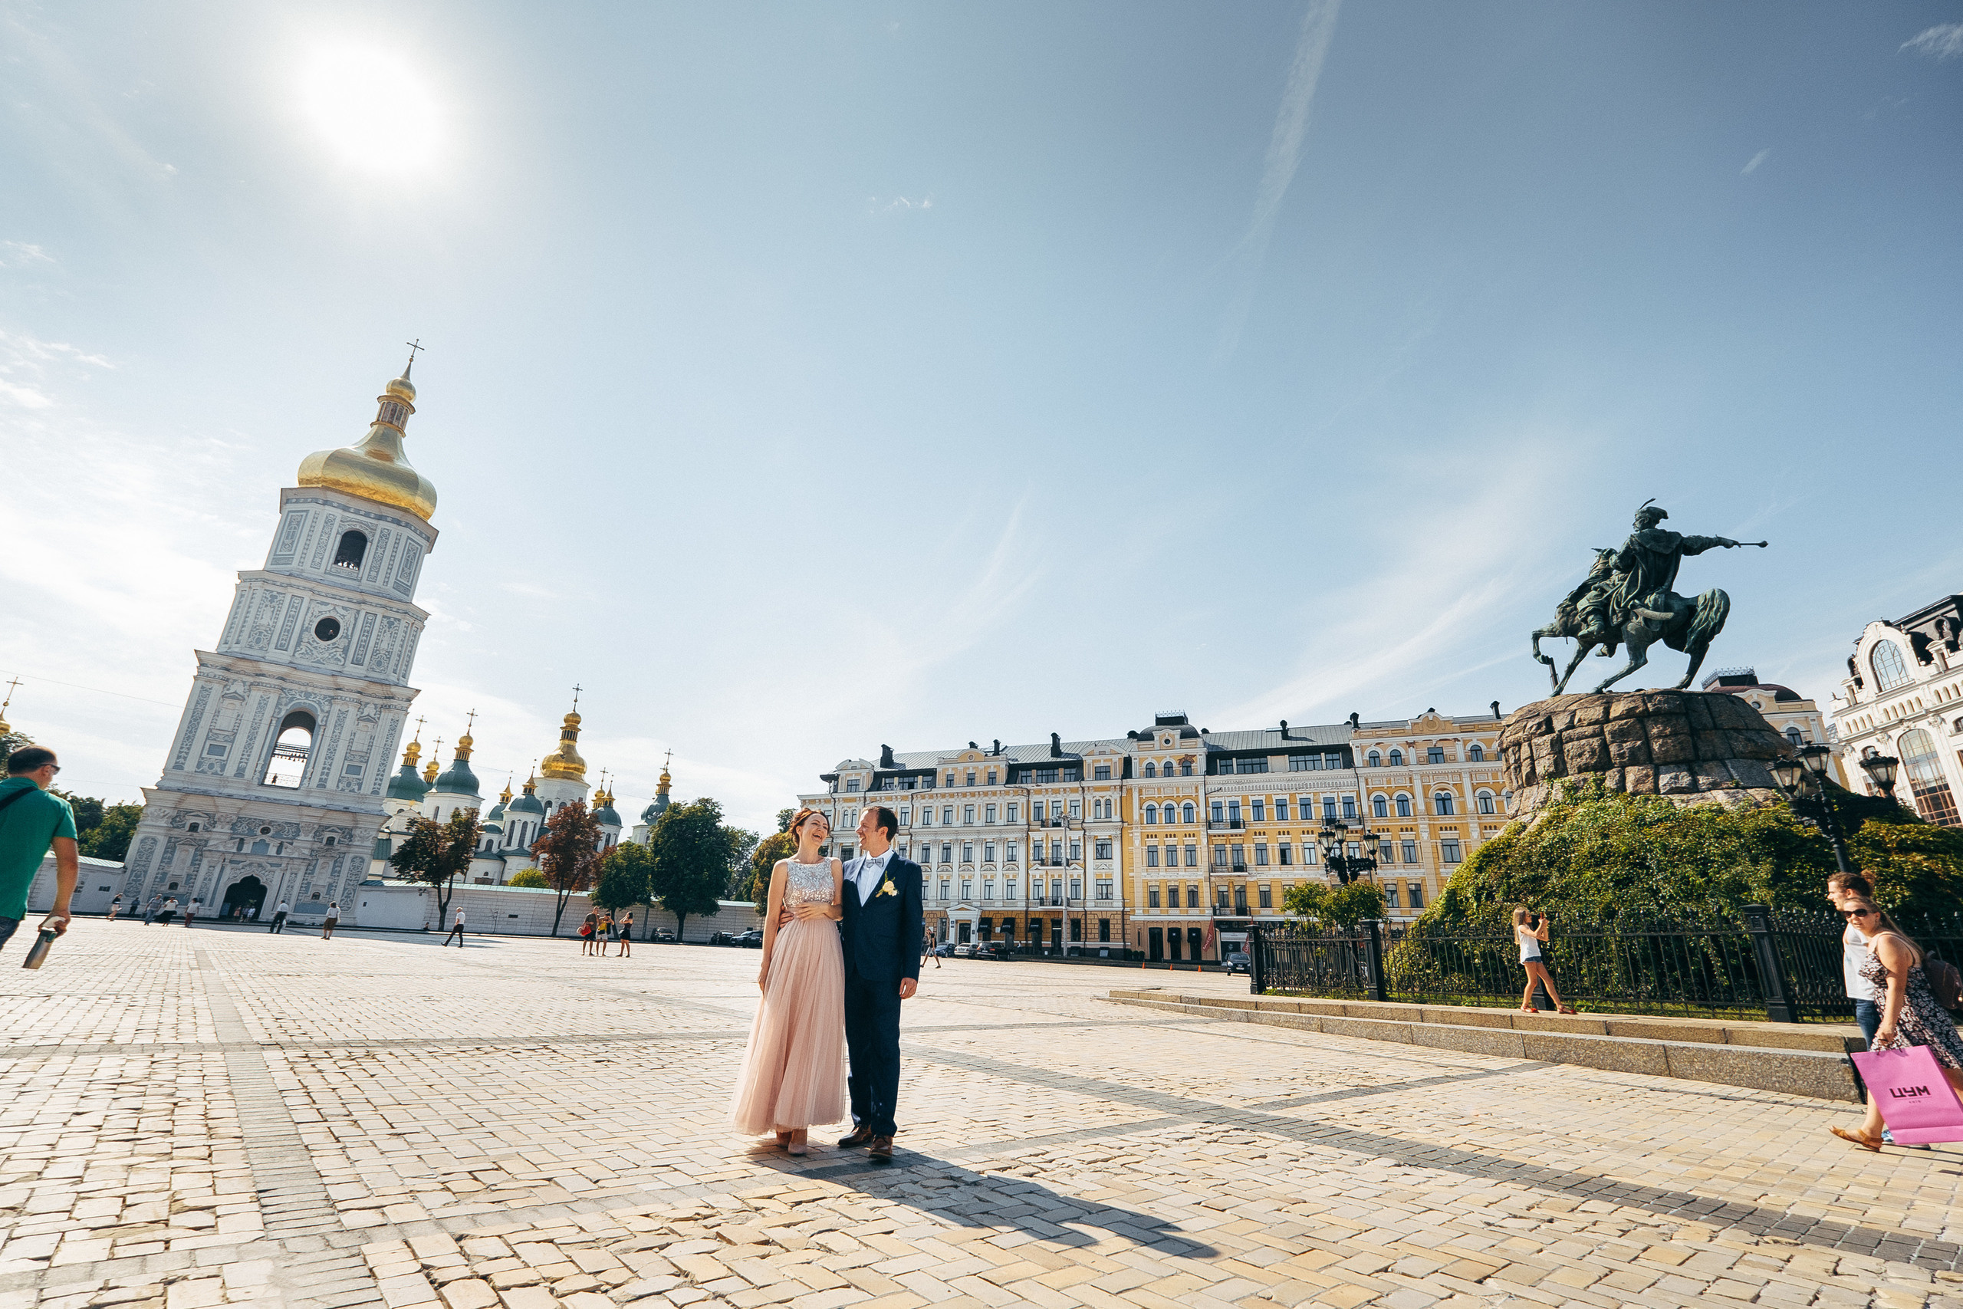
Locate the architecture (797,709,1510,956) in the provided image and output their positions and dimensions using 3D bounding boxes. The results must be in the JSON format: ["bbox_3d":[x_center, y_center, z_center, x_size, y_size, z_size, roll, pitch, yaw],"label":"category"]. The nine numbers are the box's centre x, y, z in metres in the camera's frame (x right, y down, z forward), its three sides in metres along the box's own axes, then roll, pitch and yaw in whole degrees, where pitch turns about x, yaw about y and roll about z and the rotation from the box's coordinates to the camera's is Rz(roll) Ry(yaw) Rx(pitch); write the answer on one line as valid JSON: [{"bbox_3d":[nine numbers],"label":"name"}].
[{"bbox_3d":[16.726,22.880,98.677,86.000,26.000,16.000,-6,-20,23],"label":"architecture"}]

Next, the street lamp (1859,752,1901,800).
[{"bbox_3d":[13.028,1.745,11.831,0.420,0.640,0.420,18,-25,-39],"label":"street lamp"}]

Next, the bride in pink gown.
[{"bbox_3d":[-1.039,1.697,4.417,0.630,1.700,0.560,6,-19,-11],"label":"bride in pink gown"}]

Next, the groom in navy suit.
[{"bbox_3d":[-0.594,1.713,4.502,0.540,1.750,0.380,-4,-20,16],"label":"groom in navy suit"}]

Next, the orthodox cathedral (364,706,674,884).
[{"bbox_3d":[-95.055,31.732,180.646,40.000,48.000,52.000,-13,-24,37],"label":"orthodox cathedral"}]

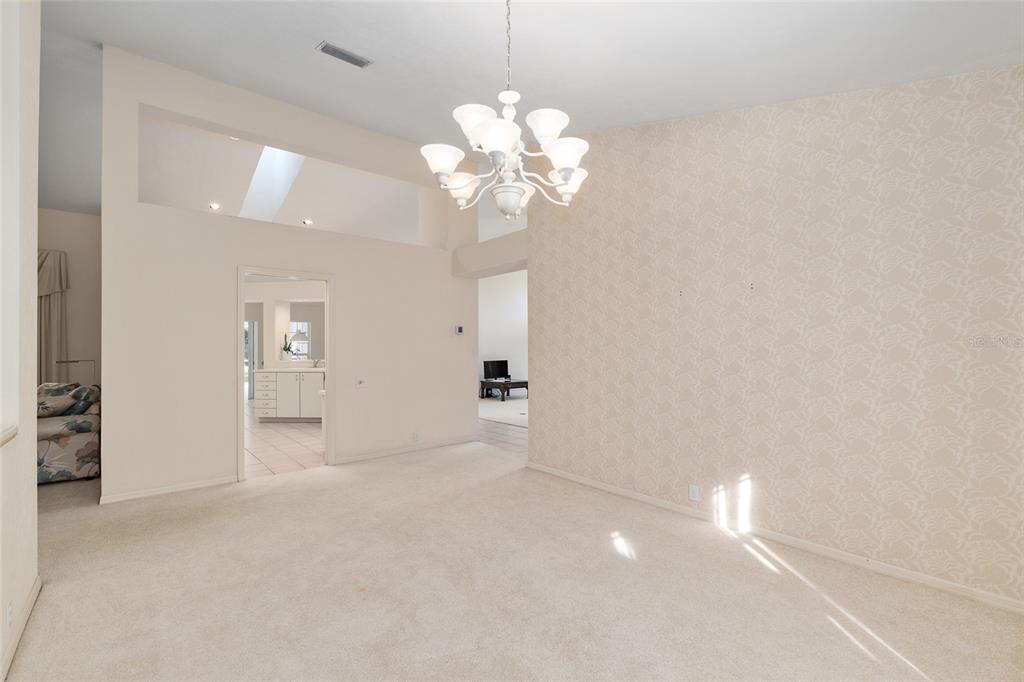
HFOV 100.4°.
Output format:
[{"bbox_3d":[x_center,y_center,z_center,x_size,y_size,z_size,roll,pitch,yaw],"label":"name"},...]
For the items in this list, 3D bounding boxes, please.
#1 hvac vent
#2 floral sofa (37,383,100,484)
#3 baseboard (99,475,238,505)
[{"bbox_3d":[-1.225,-2.109,3.142,0.350,0.020,0.200,1,12,-37],"label":"hvac vent"},{"bbox_3d":[-5.081,0.920,4.780,0.920,0.920,1.900,0,0,-36],"label":"floral sofa"},{"bbox_3d":[-3.074,1.344,3.881,0.983,0.072,0.016,0,0,-36],"label":"baseboard"}]

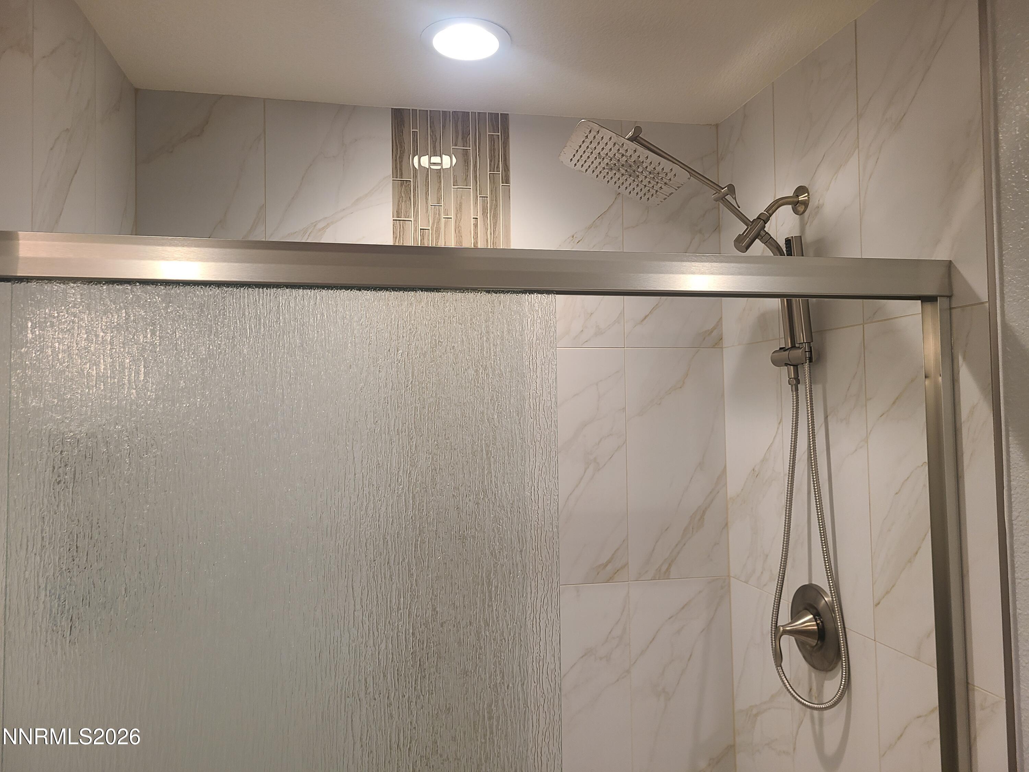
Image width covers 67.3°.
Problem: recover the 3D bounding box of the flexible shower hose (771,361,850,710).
[{"bbox_3d":[0.616,0.315,1.629,0.088,0.727,0.160,-1,-2,-12],"label":"flexible shower hose"}]

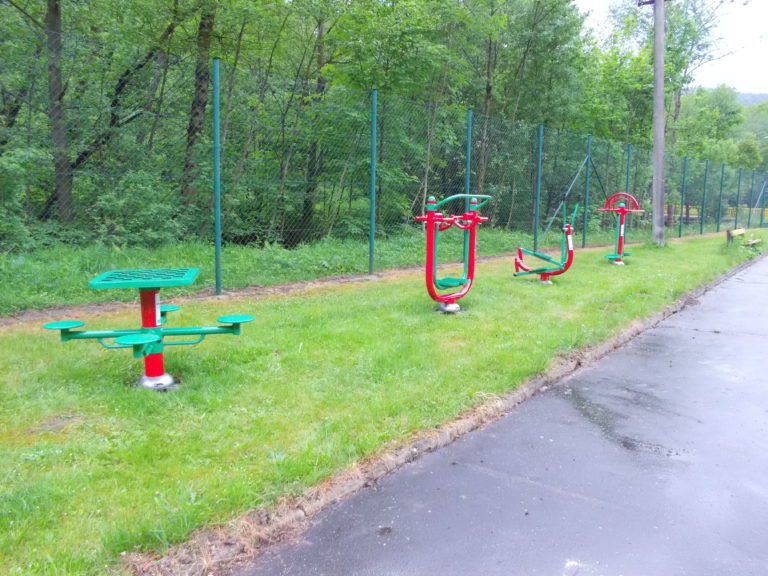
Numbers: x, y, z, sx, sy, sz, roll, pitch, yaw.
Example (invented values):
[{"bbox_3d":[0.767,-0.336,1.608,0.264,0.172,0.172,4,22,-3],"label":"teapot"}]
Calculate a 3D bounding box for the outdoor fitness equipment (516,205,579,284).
[{"bbox_3d":[2.733,-0.835,10.880,0.960,1.213,0.450,8,10,40],"label":"outdoor fitness equipment"}]

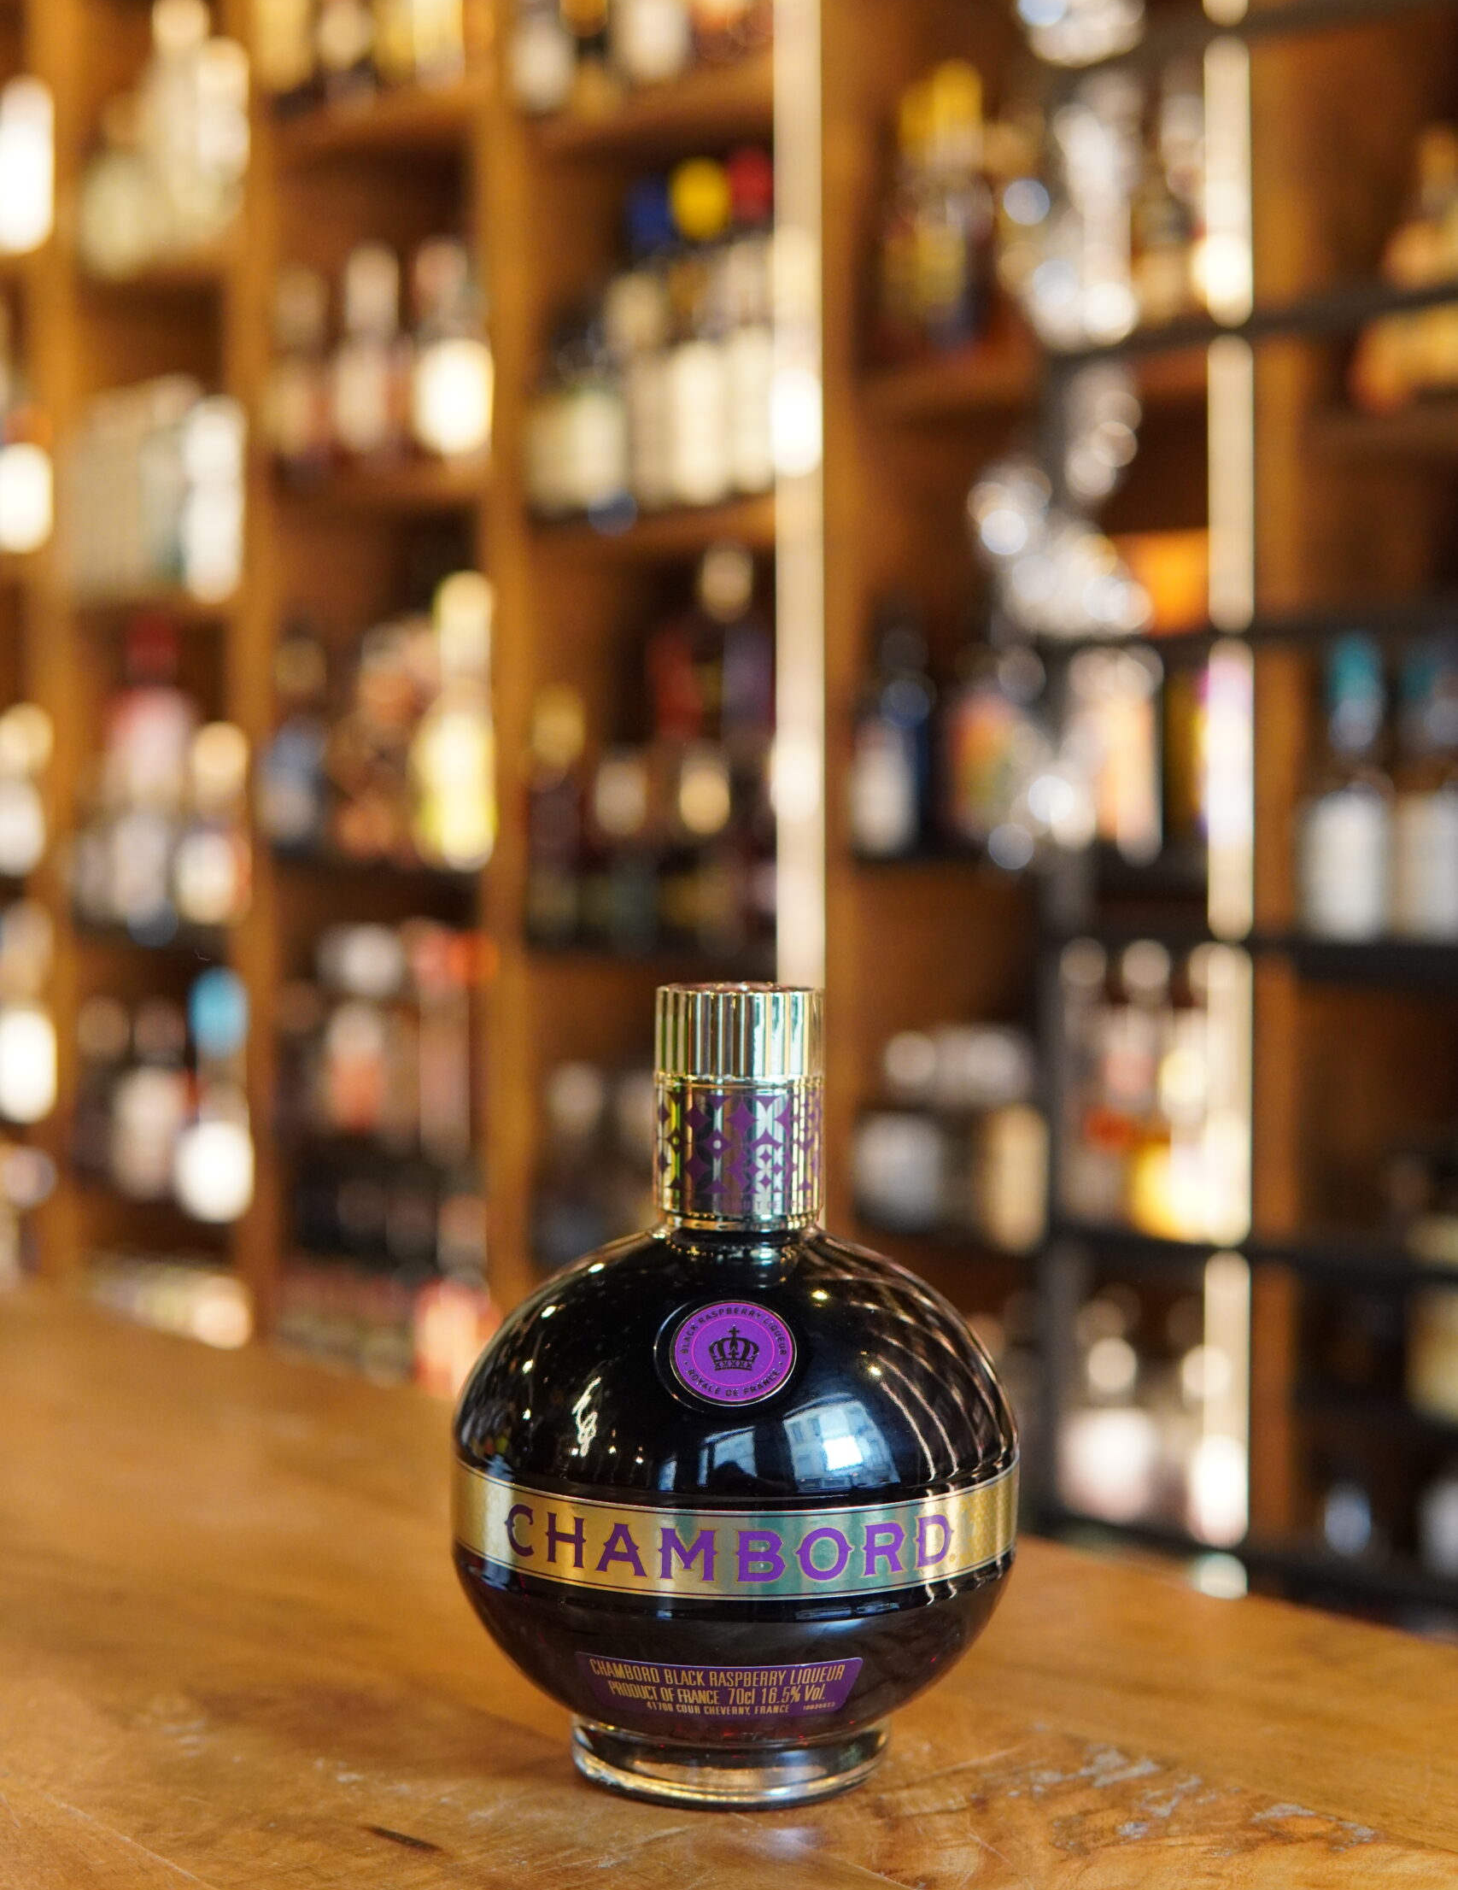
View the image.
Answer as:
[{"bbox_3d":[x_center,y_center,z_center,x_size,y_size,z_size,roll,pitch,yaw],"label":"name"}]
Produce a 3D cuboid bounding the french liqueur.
[{"bbox_3d":[0.001,0.093,0.593,0.125,0.168,0.125,1,3,2],"label":"french liqueur"}]

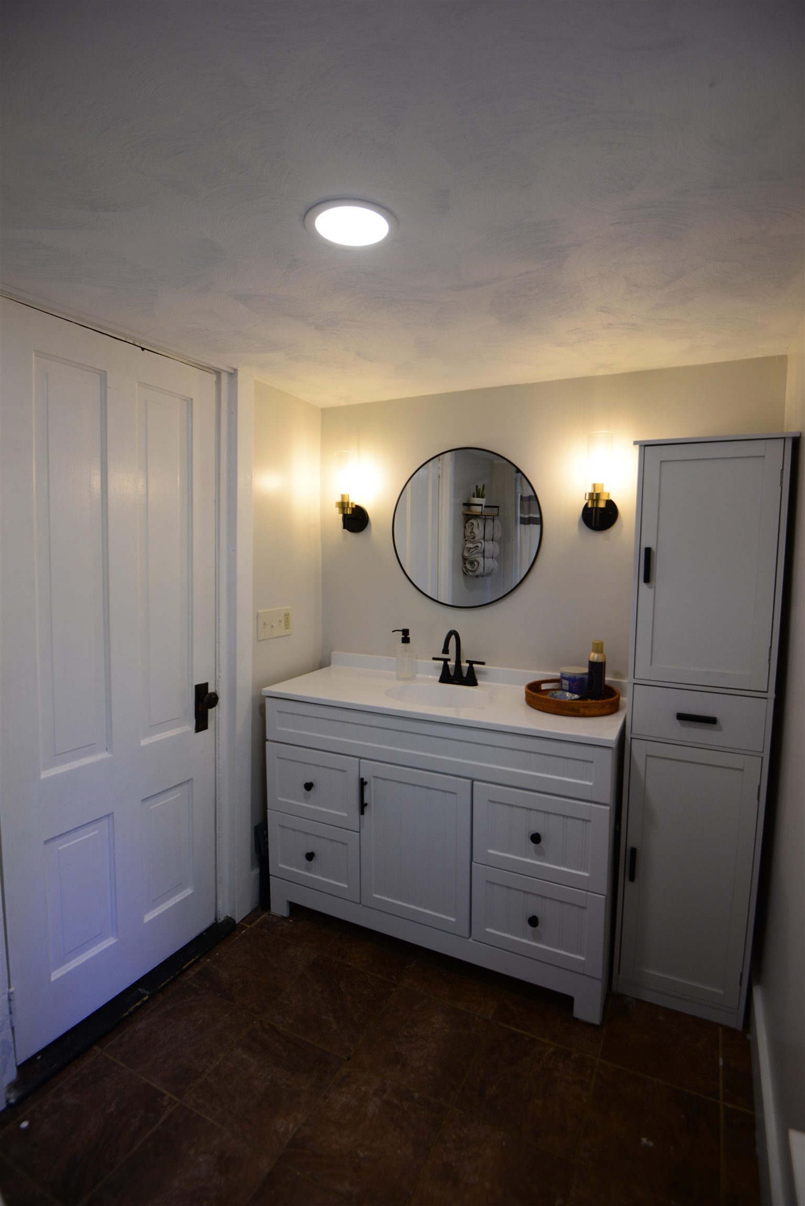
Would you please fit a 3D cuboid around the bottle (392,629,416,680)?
[{"bbox_3d":[0.009,0.209,2.334,0.094,0.205,0.078,1,6,4],"label":"bottle"}]

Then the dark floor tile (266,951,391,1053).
[{"bbox_3d":[-0.217,1.226,1.748,0.296,0.010,0.296,3,5,26],"label":"dark floor tile"}]

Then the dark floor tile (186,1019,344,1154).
[{"bbox_3d":[-0.354,1.280,1.522,0.305,0.012,0.303,3,6,26],"label":"dark floor tile"}]

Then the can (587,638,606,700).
[{"bbox_3d":[0.688,0.235,2.015,0.057,0.205,0.057,3,6,25],"label":"can"}]

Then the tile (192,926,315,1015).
[{"bbox_3d":[-0.499,1.239,1.926,0.305,0.012,0.303,3,6,26],"label":"tile"}]

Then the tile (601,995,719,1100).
[{"bbox_3d":[0.742,1.278,1.666,0.305,0.012,0.300,3,6,26],"label":"tile"}]

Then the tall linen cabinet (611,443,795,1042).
[{"bbox_3d":[0.920,0.388,1.820,0.400,1.734,0.320,3,6,23],"label":"tall linen cabinet"}]

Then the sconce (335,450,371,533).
[{"bbox_3d":[-0.226,-0.468,2.407,0.124,0.330,0.155,3,5,24],"label":"sconce"}]

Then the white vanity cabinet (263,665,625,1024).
[{"bbox_3d":[0.141,0.768,2.118,1.223,0.863,0.530,3,5,24],"label":"white vanity cabinet"}]

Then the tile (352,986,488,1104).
[{"bbox_3d":[0.060,1.242,1.617,0.296,0.010,0.296,3,5,26],"label":"tile"}]

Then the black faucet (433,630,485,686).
[{"bbox_3d":[0.195,0.219,2.184,0.218,0.207,0.182,3,5,24],"label":"black faucet"}]

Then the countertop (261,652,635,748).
[{"bbox_3d":[0.144,0.318,2.093,1.244,0.084,0.496,3,6,25],"label":"countertop"}]

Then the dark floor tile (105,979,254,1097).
[{"bbox_3d":[-0.629,1.227,1.621,0.296,0.010,0.296,3,5,26],"label":"dark floor tile"}]

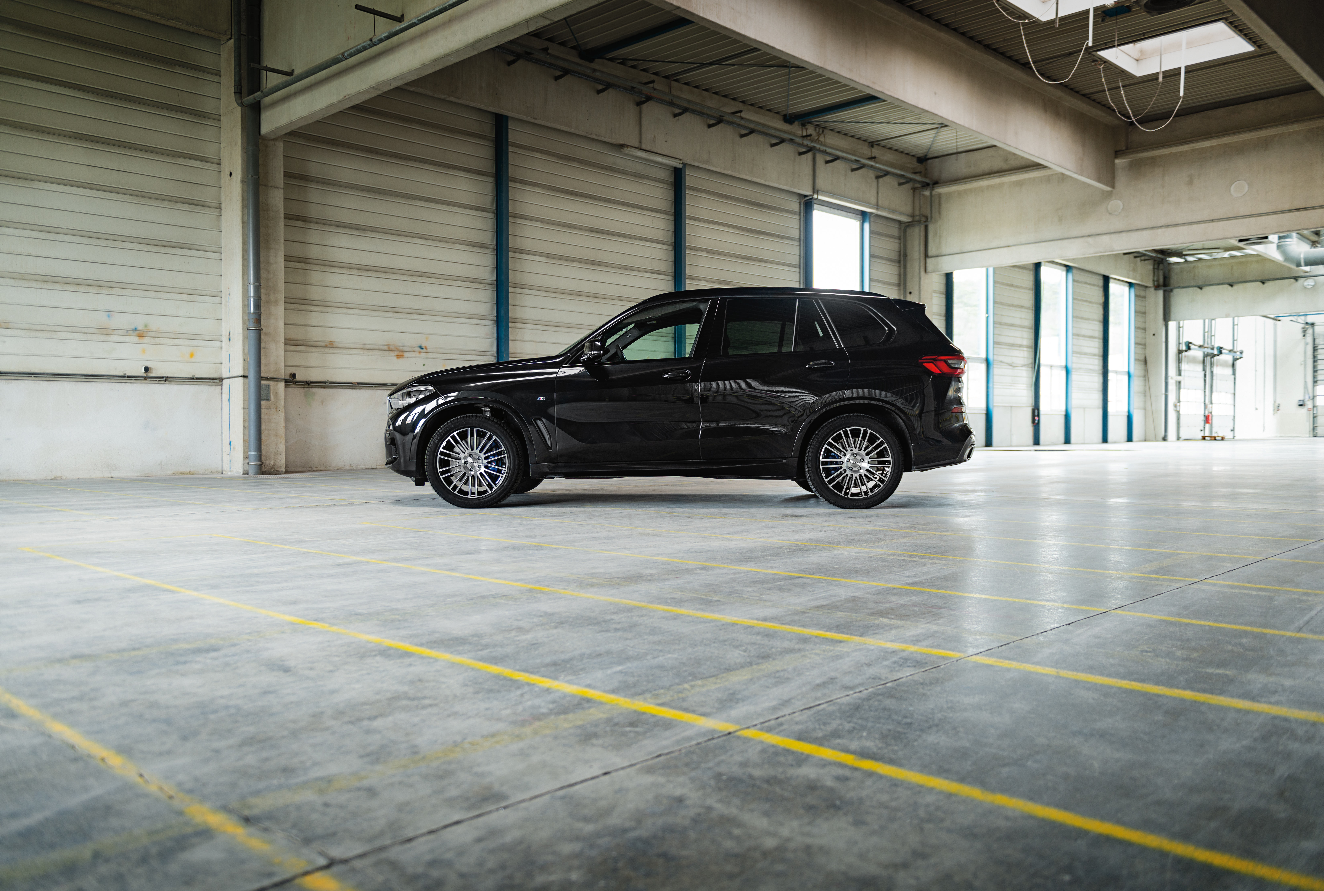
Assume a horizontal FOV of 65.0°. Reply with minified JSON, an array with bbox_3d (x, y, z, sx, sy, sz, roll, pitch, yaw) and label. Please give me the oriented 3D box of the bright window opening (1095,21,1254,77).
[{"bbox_3d":[9.041,-7.049,18.240,2.050,0.300,1.820,1,2,44],"label":"bright window opening"}]

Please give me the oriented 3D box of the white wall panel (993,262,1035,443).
[{"bbox_3d":[10.709,-2.941,31.696,0.200,5.900,2.800,1,2,44],"label":"white wall panel"}]

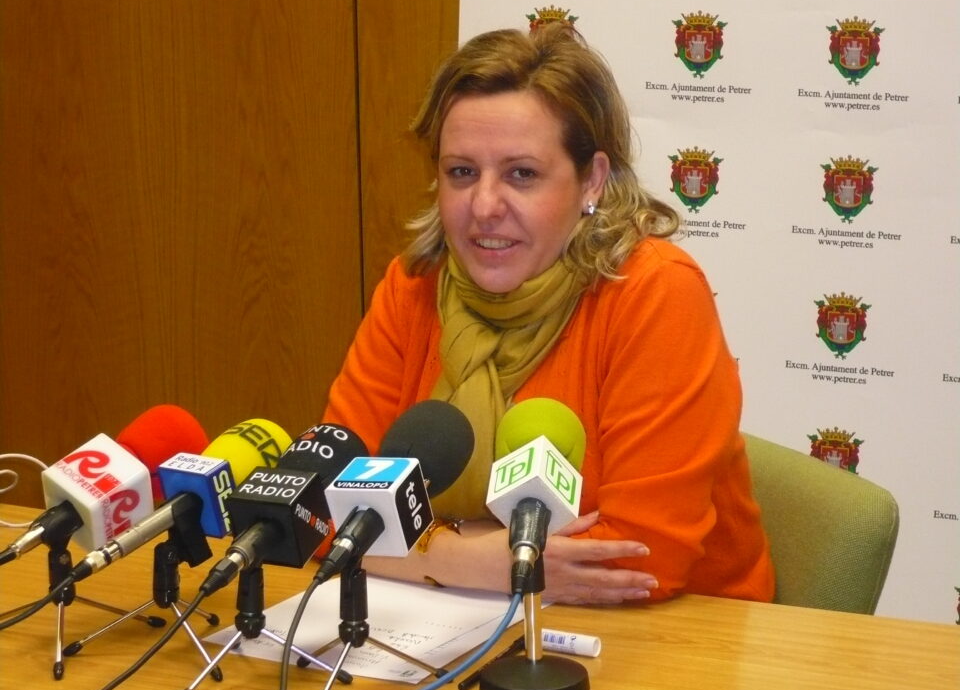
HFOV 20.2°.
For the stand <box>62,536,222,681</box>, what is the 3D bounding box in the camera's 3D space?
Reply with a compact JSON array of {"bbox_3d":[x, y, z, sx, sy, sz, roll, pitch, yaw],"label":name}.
[{"bbox_3d":[-0.293,0.206,2.323,0.138,0.125,0.157,-2,13,-3],"label":"stand"}]

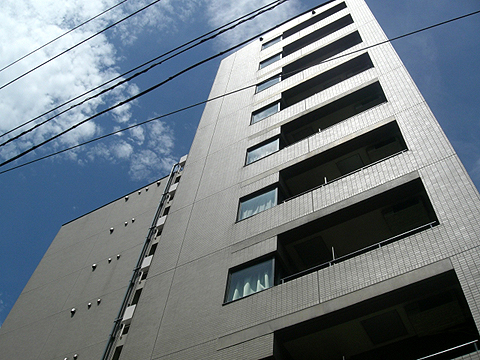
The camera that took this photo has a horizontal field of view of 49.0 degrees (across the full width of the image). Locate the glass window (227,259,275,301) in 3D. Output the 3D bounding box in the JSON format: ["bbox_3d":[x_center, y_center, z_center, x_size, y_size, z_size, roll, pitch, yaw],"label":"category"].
[{"bbox_3d":[0.238,2.010,10.582,1.066,0.960,0.100,-24,-65,18],"label":"glass window"}]

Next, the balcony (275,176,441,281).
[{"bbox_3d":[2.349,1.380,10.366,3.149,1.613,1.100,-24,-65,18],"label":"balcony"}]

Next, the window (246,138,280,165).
[{"bbox_3d":[0.700,-0.821,15.399,1.066,0.960,0.100,-24,-65,18],"label":"window"}]

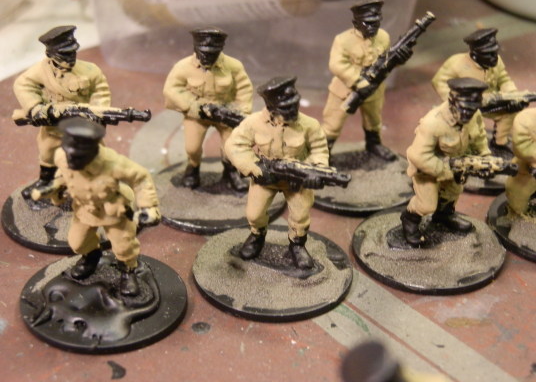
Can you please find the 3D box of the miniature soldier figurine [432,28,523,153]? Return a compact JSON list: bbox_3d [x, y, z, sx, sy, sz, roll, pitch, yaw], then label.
[{"bbox_3d":[0.039,-0.018,0.175,0.018,0.028,0.015,-14,34,-26],"label":"miniature soldier figurine"}]

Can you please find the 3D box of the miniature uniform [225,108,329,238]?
[{"bbox_3d":[0.001,-0.001,0.144,0.017,0.023,0.013,-4,31,-10],"label":"miniature uniform"}]

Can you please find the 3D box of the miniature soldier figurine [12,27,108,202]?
[{"bbox_3d":[-0.036,-0.014,0.163,0.018,0.030,0.013,-8,31,-15],"label":"miniature soldier figurine"}]

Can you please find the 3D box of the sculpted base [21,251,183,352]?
[{"bbox_3d":[-0.025,0.015,0.143,0.025,0.003,0.025,2,30,0],"label":"sculpted base"}]

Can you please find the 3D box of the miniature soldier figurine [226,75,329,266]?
[{"bbox_3d":[0.002,-0.002,0.143,0.017,0.031,0.013,-4,31,-10],"label":"miniature soldier figurine"}]

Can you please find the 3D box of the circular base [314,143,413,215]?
[{"bbox_3d":[0.016,-0.003,0.177,0.025,0.002,0.025,2,30,0],"label":"circular base"}]

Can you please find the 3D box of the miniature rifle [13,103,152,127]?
[{"bbox_3d":[-0.032,-0.013,0.161,0.024,0.004,0.003,3,30,7],"label":"miniature rifle"}]

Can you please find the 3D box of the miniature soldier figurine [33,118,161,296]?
[{"bbox_3d":[-0.025,0.002,0.138,0.019,0.028,0.014,3,30,3],"label":"miniature soldier figurine"}]

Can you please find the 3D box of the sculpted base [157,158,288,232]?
[{"bbox_3d":[-0.009,0.000,0.171,0.025,0.002,0.025,1,30,0],"label":"sculpted base"}]

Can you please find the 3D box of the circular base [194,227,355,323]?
[{"bbox_3d":[0.001,0.012,0.151,0.025,0.002,0.025,1,30,-1],"label":"circular base"}]

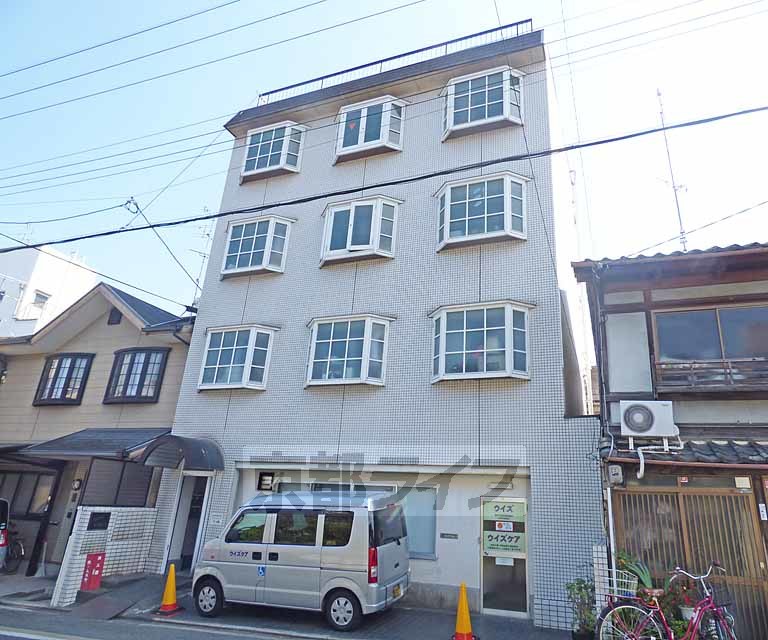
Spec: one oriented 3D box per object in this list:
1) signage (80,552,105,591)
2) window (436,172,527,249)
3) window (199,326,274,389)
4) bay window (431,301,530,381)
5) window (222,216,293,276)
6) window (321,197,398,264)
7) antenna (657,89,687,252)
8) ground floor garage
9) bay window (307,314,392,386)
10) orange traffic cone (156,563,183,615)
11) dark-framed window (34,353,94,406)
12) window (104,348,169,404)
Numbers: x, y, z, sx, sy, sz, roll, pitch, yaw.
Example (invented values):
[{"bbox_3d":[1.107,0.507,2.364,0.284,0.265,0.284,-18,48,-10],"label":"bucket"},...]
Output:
[{"bbox_3d":[-5.395,4.666,8.606,0.030,0.590,0.420,-4,-21,21],"label":"signage"},{"bbox_3d":[1.926,-2.216,9.386,1.900,1.450,0.370,-4,-21,21],"label":"window"},{"bbox_3d":[-3.423,0.857,10.409,1.900,1.450,0.370,-4,-21,21],"label":"window"},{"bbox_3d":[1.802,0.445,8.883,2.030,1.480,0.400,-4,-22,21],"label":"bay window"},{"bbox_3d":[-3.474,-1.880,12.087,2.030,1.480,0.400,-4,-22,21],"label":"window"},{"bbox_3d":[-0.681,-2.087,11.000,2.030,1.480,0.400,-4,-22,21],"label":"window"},{"bbox_3d":[6.646,-3.453,10.648,0.650,4.600,0.600,-4,-21,21],"label":"antenna"},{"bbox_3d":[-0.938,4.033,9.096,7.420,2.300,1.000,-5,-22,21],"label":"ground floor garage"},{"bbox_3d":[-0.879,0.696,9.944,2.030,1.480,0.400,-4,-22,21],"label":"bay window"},{"bbox_3d":[-3.583,4.571,7.874,0.380,0.700,0.380,-4,-22,21],"label":"orange traffic cone"},{"bbox_3d":[-9.188,1.683,13.103,1.900,1.400,0.280,-4,-22,21],"label":"dark-framed window"},{"bbox_3d":[-6.284,1.375,11.529,1.880,1.360,0.320,-4,-21,21],"label":"window"}]

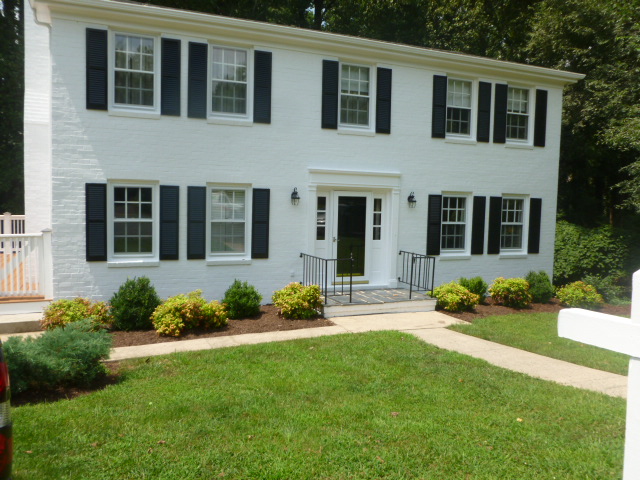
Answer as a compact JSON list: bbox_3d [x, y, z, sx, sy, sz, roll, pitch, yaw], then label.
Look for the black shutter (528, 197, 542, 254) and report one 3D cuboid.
[{"bbox_3d":[5.495,-0.348,13.261,0.355,1.413,0.040,0,4,-22],"label":"black shutter"}]

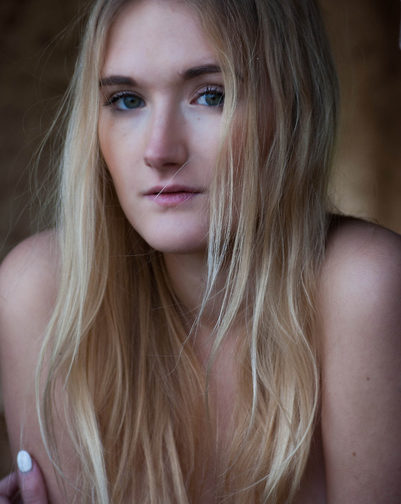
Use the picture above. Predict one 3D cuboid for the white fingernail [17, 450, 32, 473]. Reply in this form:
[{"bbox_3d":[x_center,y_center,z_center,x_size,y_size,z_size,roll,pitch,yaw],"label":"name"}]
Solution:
[{"bbox_3d":[-0.124,0.148,1.520,0.011,0.016,0.004,-9,-12,15],"label":"white fingernail"}]

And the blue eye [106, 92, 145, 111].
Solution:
[{"bbox_3d":[-0.051,-0.105,1.507,0.027,0.013,0.013,-1,2,14],"label":"blue eye"}]

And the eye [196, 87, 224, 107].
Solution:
[{"bbox_3d":[0.008,-0.107,1.490,0.027,0.013,0.013,-1,2,14],"label":"eye"}]

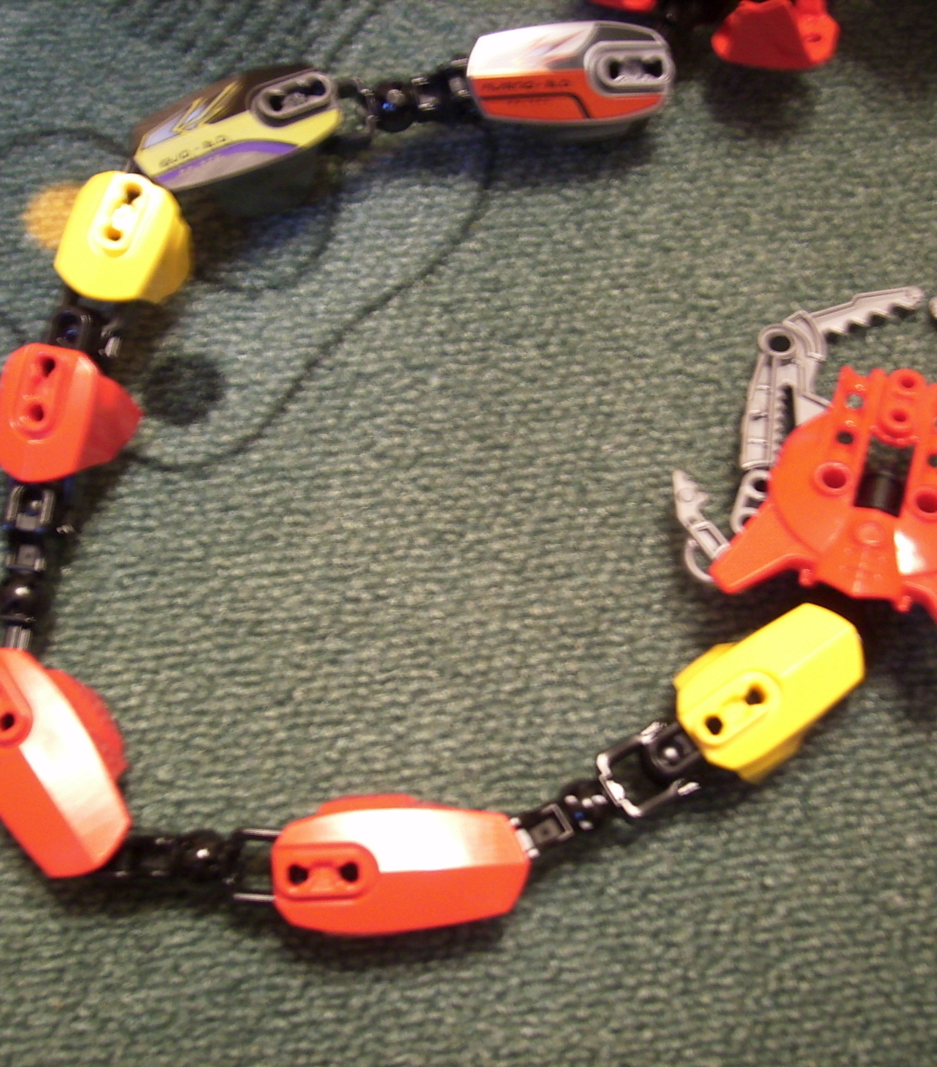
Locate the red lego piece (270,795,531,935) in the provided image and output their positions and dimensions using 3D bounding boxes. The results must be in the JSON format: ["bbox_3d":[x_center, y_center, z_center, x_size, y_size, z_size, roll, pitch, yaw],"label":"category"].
[{"bbox_3d":[-0.013,0.061,0.243,0.045,0.019,0.025,-1,74,-2],"label":"red lego piece"}]

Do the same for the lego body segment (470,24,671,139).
[{"bbox_3d":[0.022,-0.103,0.294,0.045,0.019,0.025,-3,74,-3],"label":"lego body segment"}]

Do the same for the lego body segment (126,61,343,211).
[{"bbox_3d":[-0.049,-0.083,0.279,0.045,0.019,0.025,-23,76,-8],"label":"lego body segment"}]

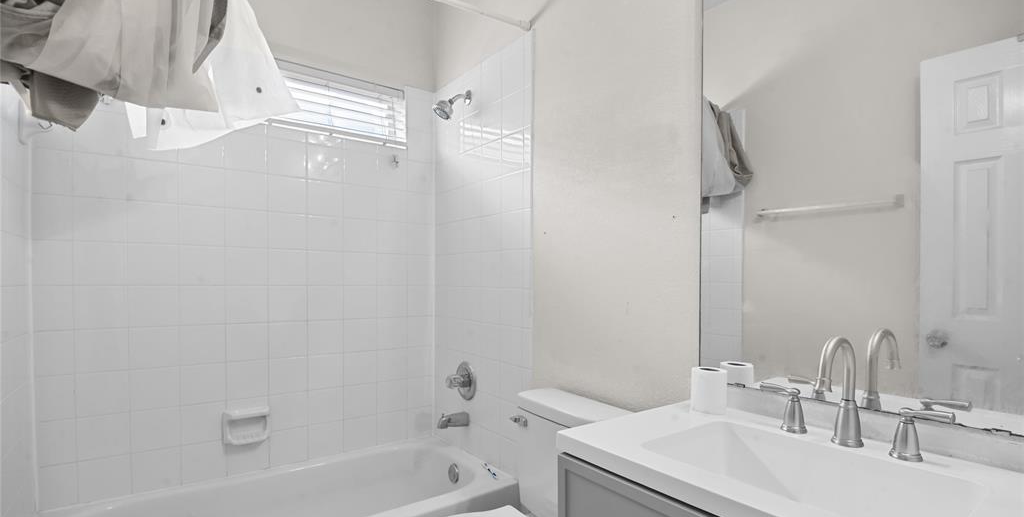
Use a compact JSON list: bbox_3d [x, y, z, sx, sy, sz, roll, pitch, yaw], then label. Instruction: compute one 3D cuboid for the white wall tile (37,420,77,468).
[{"bbox_3d":[-1.553,0.629,1.553,0.100,0.152,0.010,1,-2,-35],"label":"white wall tile"}]

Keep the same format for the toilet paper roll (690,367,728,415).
[{"bbox_3d":[0.465,0.311,1.070,0.083,0.102,0.083,0,-2,0],"label":"toilet paper roll"}]

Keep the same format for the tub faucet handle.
[{"bbox_3d":[-0.246,0.558,2.064,0.087,0.167,0.167,1,-2,-35],"label":"tub faucet handle"}]

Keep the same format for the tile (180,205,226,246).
[{"bbox_3d":[-1.214,-0.125,1.777,0.152,0.152,0.009,2,-3,-35],"label":"tile"}]

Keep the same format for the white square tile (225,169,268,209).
[{"bbox_3d":[-1.090,-0.278,1.860,0.152,0.152,0.009,2,-3,-35],"label":"white square tile"}]

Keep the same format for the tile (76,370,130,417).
[{"bbox_3d":[-1.457,0.482,1.625,0.152,0.152,0.010,1,-2,-35],"label":"tile"}]

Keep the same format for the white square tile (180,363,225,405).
[{"bbox_3d":[-1.212,0.489,1.780,0.152,0.152,0.009,2,-3,-35],"label":"white square tile"}]

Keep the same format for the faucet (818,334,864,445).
[{"bbox_3d":[0.601,0.250,0.841,0.165,0.211,0.062,2,-3,-35],"label":"faucet"}]

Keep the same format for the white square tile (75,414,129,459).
[{"bbox_3d":[-1.453,0.637,1.617,0.152,0.152,0.009,2,-3,-35],"label":"white square tile"}]

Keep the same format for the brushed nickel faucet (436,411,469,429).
[{"bbox_3d":[-0.264,0.727,2.038,0.143,0.073,0.056,2,-3,-35],"label":"brushed nickel faucet"}]

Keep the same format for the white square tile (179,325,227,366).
[{"bbox_3d":[-1.217,0.340,1.796,0.152,0.152,0.010,1,-2,-35],"label":"white square tile"}]

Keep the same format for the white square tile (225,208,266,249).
[{"bbox_3d":[-1.101,-0.124,1.890,0.152,0.152,0.010,1,-2,-35],"label":"white square tile"}]

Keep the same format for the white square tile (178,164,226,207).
[{"bbox_3d":[-1.216,-0.286,1.780,0.152,0.152,0.009,2,-3,-35],"label":"white square tile"}]

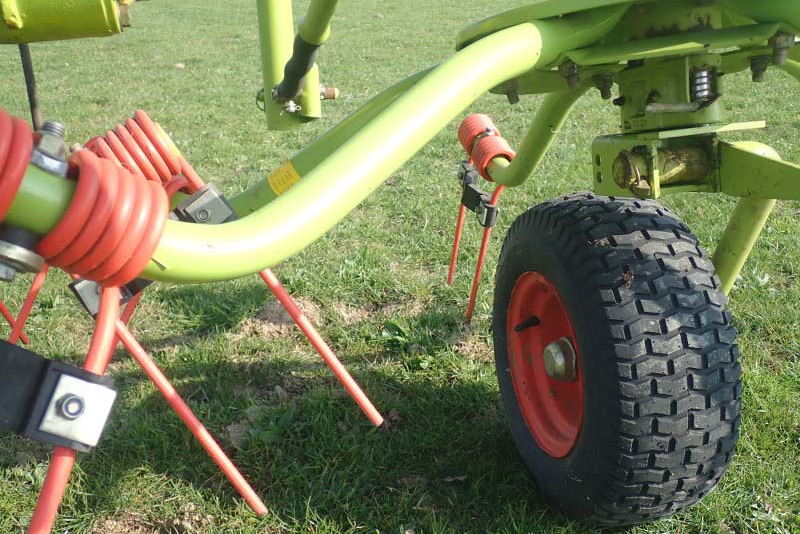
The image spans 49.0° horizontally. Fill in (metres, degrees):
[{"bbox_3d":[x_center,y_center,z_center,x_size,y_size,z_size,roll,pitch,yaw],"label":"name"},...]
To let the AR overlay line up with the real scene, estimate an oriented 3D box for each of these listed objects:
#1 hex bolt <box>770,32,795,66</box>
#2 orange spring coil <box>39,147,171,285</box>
[{"bbox_3d":[0.315,-0.180,0.725,0.022,0.029,0.022,-3,21,0],"label":"hex bolt"},{"bbox_3d":[-0.155,-0.025,0.456,0.054,0.061,0.061,27,-3,-40],"label":"orange spring coil"}]

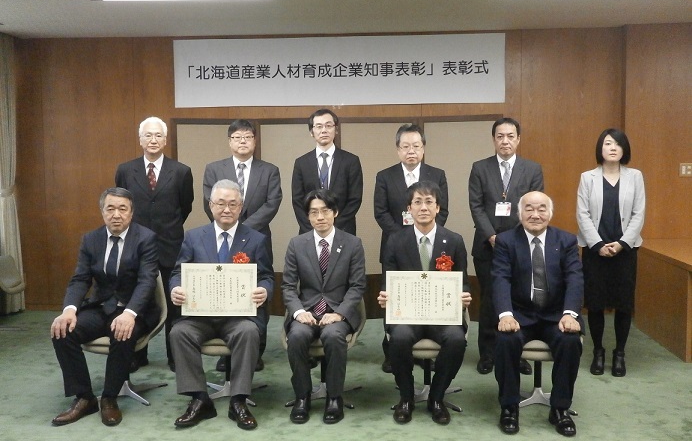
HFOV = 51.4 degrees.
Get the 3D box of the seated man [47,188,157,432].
[{"bbox_3d":[-1.358,0.452,4.181,0.530,1.260,0.760,0,5,5],"label":"seated man"}]

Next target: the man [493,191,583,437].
[{"bbox_3d":[1.074,0.456,4.012,0.540,1.240,0.750,0,5,10],"label":"man"}]

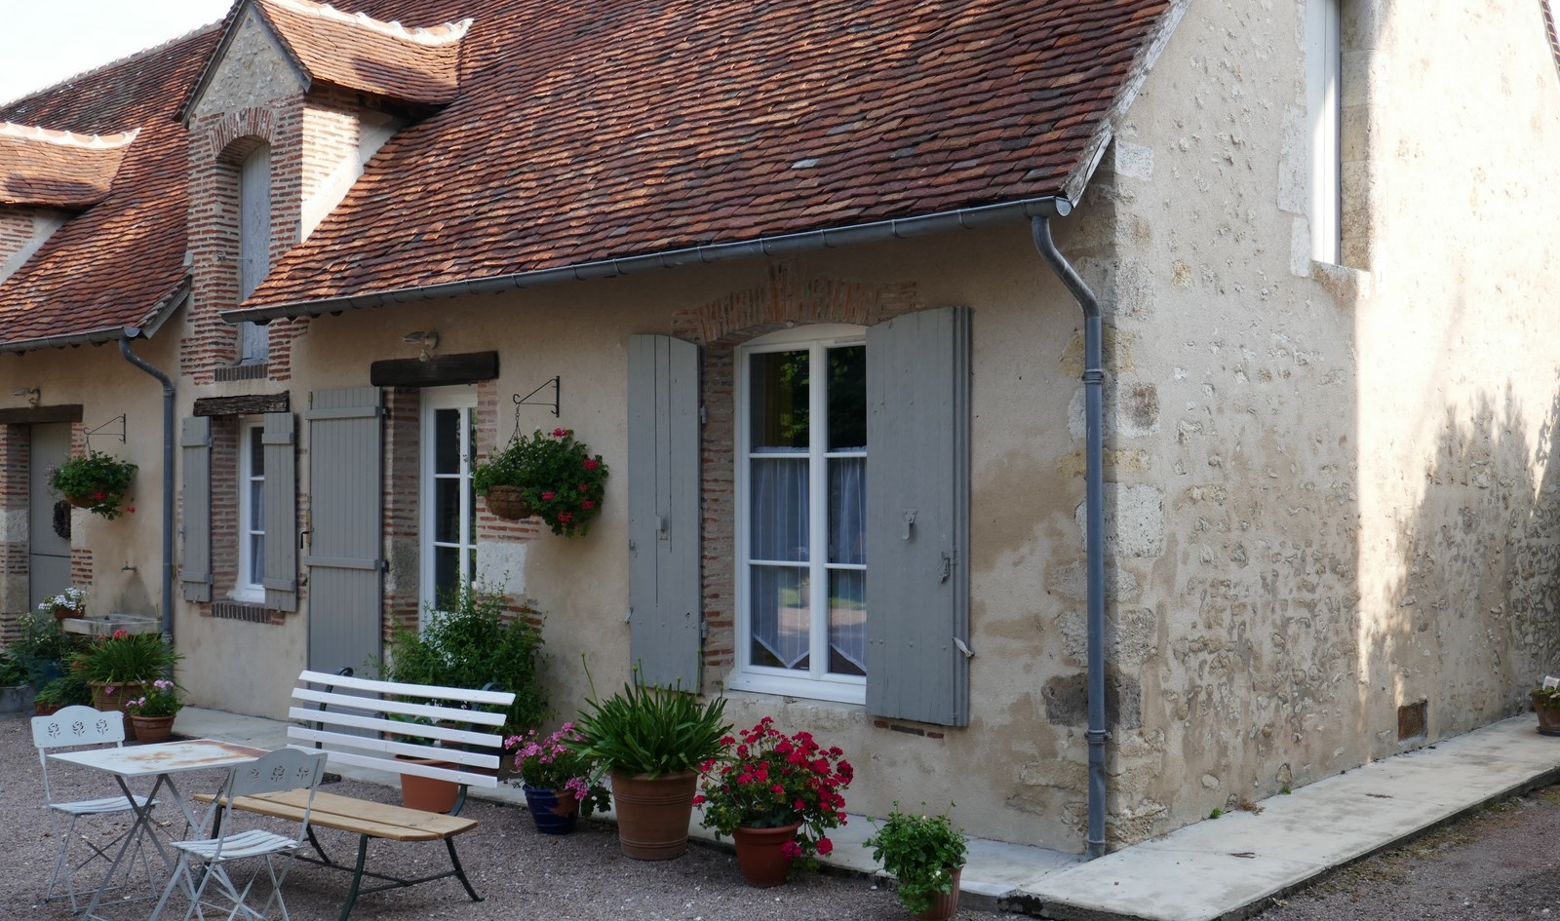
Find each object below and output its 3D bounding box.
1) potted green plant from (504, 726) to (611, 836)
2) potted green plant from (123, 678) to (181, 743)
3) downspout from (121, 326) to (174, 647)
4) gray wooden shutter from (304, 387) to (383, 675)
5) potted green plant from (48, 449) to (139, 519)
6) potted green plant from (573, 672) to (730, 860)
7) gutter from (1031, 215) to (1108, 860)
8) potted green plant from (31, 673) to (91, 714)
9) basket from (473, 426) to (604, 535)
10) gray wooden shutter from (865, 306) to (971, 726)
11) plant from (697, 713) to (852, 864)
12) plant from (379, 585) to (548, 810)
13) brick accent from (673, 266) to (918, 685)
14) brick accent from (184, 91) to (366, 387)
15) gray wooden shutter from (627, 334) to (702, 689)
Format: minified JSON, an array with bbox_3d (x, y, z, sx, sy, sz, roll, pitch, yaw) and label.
[{"bbox_3d":[-1.198,1.712,8.638,0.560,0.610,0.520,0,-1,0],"label":"potted green plant"},{"bbox_3d":[-4.571,1.799,11.633,0.365,0.441,0.365,-1,-2,42],"label":"potted green plant"},{"bbox_3d":[-5.290,0.504,13.384,0.096,3.067,0.495,-1,-2,42],"label":"downspout"},{"bbox_3d":[-3.204,0.736,11.815,0.940,2.517,0.053,-1,-2,42],"label":"gray wooden shutter"},{"bbox_3d":[-5.967,0.206,13.895,0.724,0.591,0.660,-1,-2,42],"label":"potted green plant"},{"bbox_3d":[-0.640,1.496,7.959,0.734,0.891,0.734,0,-1,0],"label":"potted green plant"},{"bbox_3d":[1.347,0.375,7.419,0.096,2.977,0.527,-1,-2,42],"label":"gutter"},{"bbox_3d":[-5.683,1.879,12.715,0.470,0.400,0.440,-1,-1,42],"label":"potted green plant"},{"bbox_3d":[-1.488,0.140,9.961,0.820,0.670,0.640,-1,-1,42],"label":"basket"},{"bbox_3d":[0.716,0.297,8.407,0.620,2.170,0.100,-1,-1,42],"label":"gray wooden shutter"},{"bbox_3d":[-0.020,1.542,7.503,0.690,0.670,0.620,-1,-1,42],"label":"plant"},{"bbox_3d":[-1.874,1.396,9.500,0.980,1.320,0.850,-1,-1,42],"label":"plant"},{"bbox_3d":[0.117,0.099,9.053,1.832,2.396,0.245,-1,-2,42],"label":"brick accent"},{"bbox_3d":[-4.162,-1.737,13.127,1.832,2.258,0.554,-1,-2,42],"label":"brick accent"},{"bbox_3d":[-0.681,0.297,9.569,0.610,2.120,0.048,-1,-2,42],"label":"gray wooden shutter"}]

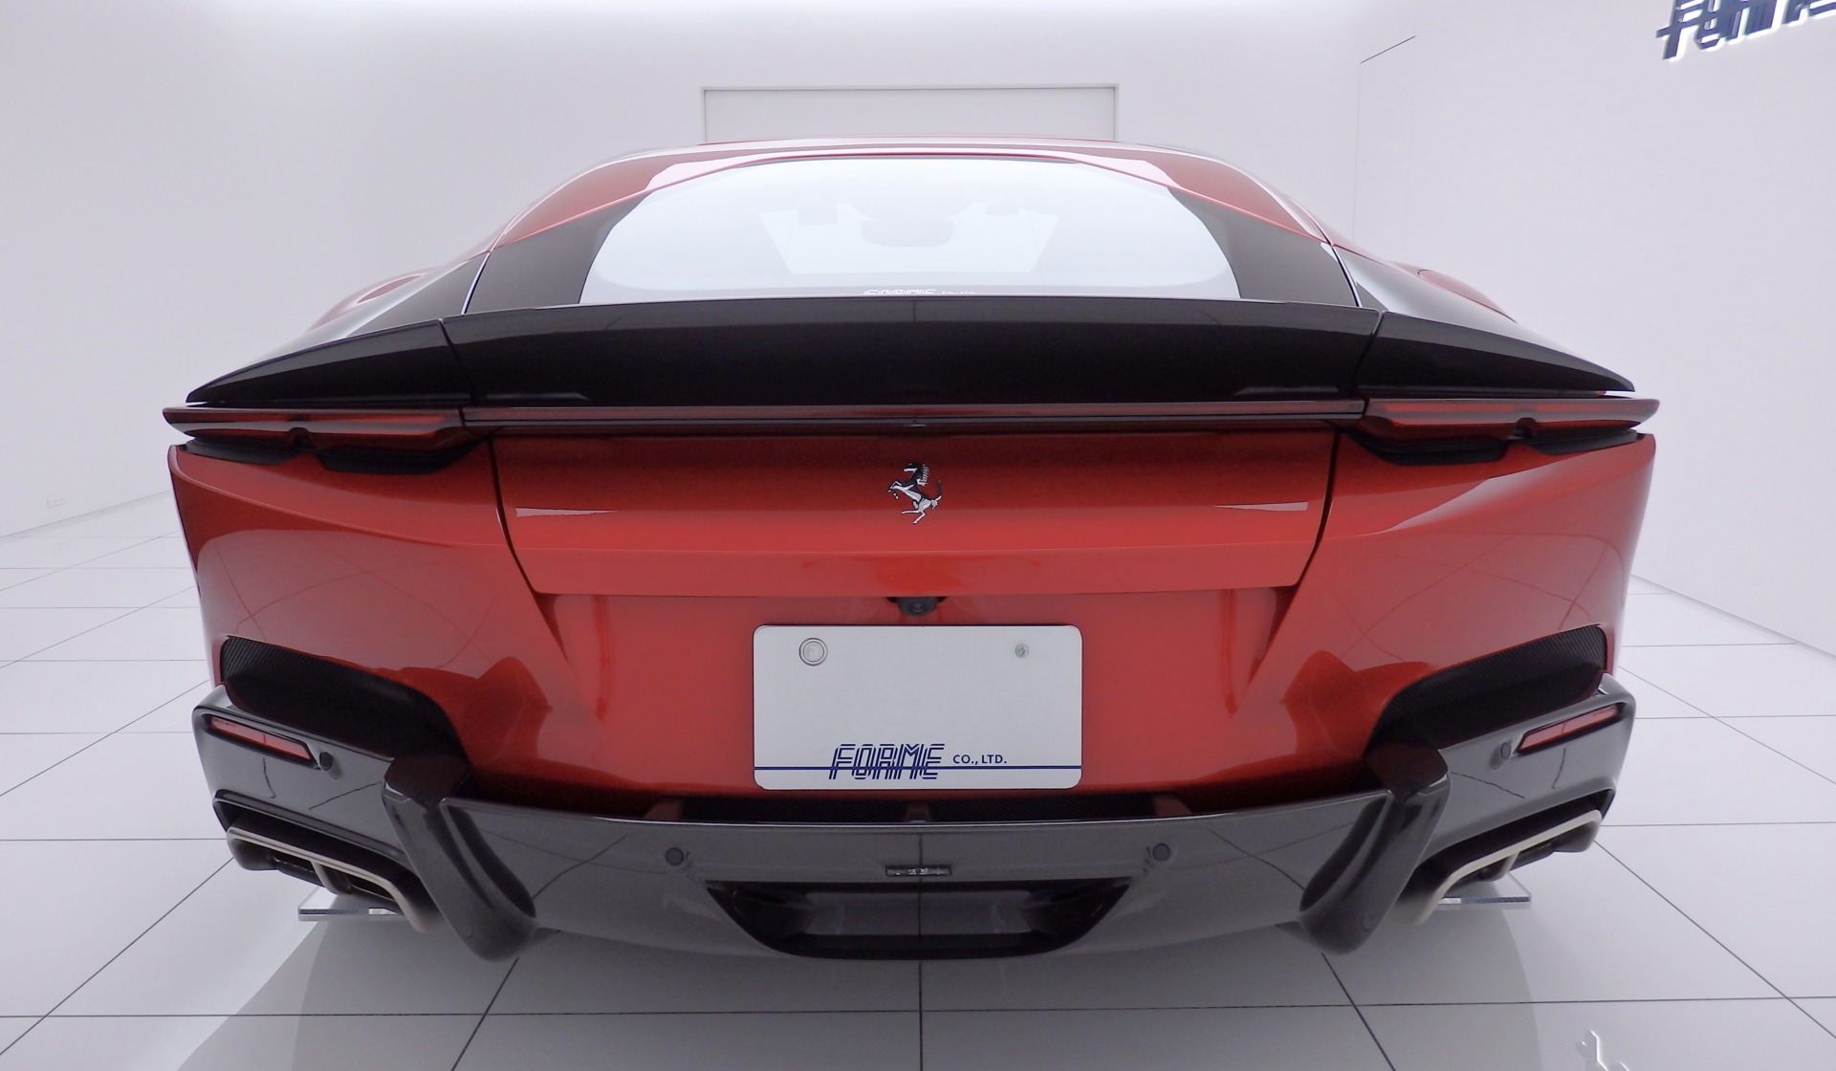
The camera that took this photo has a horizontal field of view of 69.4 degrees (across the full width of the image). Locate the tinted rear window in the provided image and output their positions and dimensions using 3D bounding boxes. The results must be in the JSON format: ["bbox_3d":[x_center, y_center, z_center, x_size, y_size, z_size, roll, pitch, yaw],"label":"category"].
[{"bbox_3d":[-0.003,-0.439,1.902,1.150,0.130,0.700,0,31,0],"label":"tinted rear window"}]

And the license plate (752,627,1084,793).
[{"bbox_3d":[0.001,0.174,1.335,0.330,0.165,0.015,0,1,0],"label":"license plate"}]

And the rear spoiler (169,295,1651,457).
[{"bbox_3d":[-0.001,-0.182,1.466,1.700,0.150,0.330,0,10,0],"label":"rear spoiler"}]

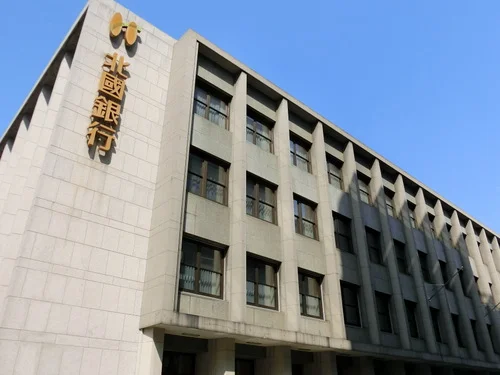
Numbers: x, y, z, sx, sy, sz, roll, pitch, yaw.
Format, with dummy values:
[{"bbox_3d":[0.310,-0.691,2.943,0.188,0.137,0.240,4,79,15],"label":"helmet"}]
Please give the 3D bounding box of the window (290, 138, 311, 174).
[{"bbox_3d":[2.200,-1.661,20.635,2.047,1.911,0.168,24,-37,-36],"label":"window"}]

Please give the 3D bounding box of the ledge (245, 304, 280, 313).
[{"bbox_3d":[0.383,4.417,15.059,2.058,0.084,0.283,24,-37,-36],"label":"ledge"}]

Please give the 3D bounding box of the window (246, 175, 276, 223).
[{"bbox_3d":[0.272,0.555,17.382,2.048,1.942,0.168,24,-37,-36],"label":"window"}]

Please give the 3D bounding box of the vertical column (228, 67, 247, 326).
[{"bbox_3d":[-0.435,-0.282,17.213,0.400,11.355,0.533,23,-36,-37],"label":"vertical column"}]

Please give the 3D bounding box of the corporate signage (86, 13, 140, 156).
[{"bbox_3d":[-4.854,-3.866,14.862,1.060,6.180,0.273,24,-37,-36],"label":"corporate signage"}]

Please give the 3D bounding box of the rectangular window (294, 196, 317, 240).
[{"bbox_3d":[2.218,1.401,18.945,2.047,1.932,0.168,24,-37,-36],"label":"rectangular window"}]

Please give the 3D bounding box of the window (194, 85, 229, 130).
[{"bbox_3d":[-1.823,-3.582,18.270,2.331,1.998,0.189,23,-36,-37],"label":"window"}]

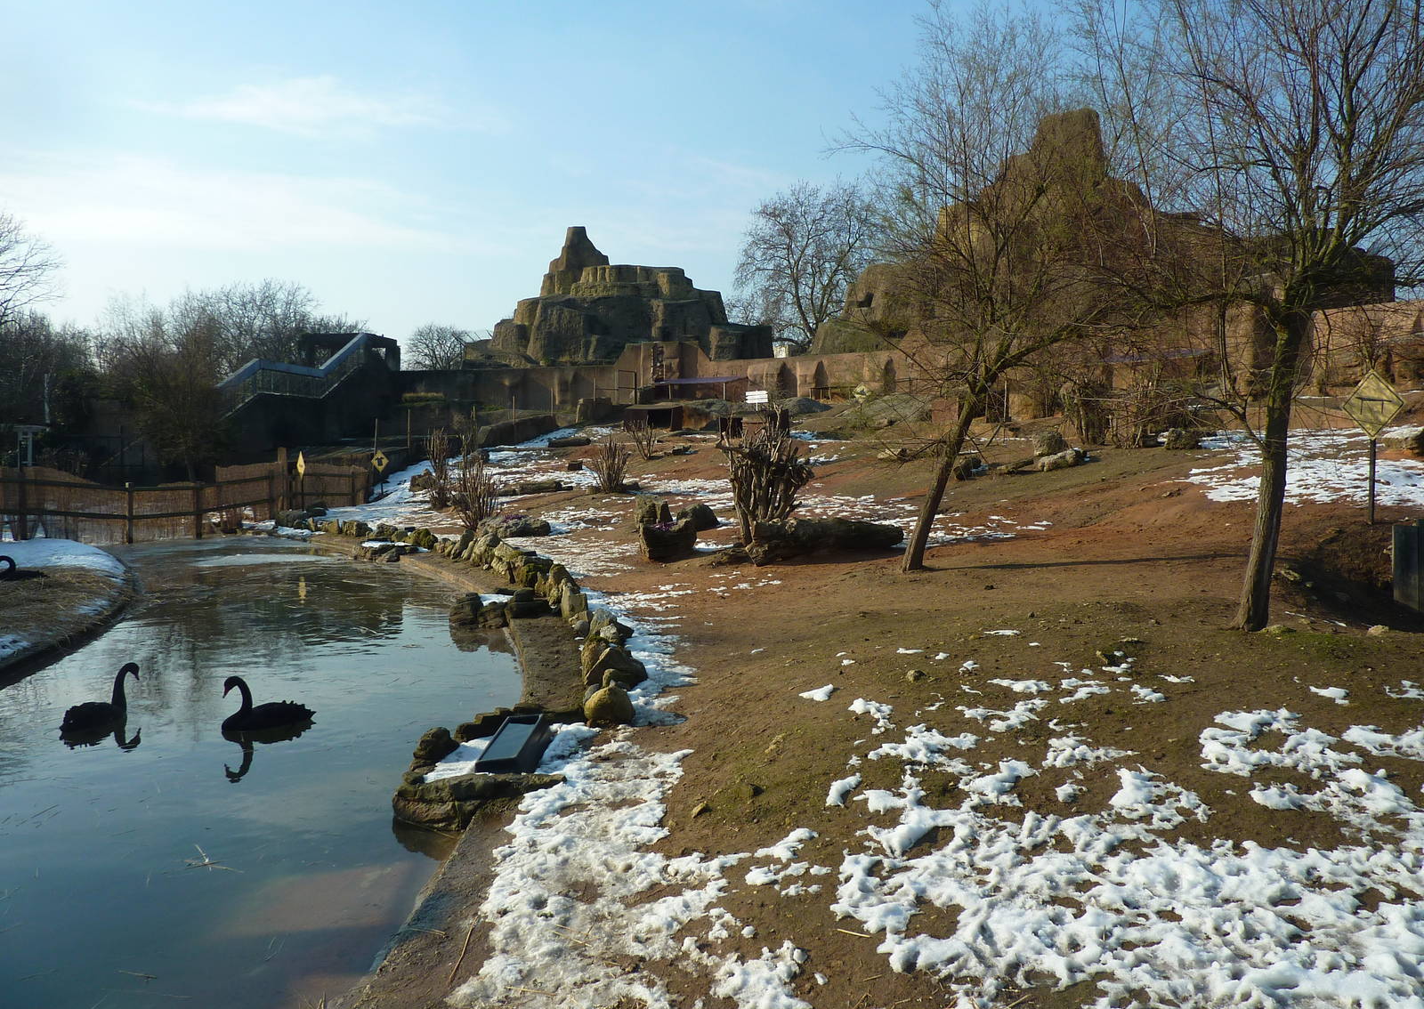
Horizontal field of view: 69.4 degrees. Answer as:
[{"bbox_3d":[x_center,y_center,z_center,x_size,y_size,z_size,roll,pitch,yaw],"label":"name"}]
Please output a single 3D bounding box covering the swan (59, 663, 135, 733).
[{"bbox_3d":[-5.216,1.623,8.750,0.340,0.480,0.760,1,3,18],"label":"swan"}]

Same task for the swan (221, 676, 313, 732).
[{"bbox_3d":[-3.738,1.680,8.650,0.780,0.450,0.350,-2,3,-30],"label":"swan"}]

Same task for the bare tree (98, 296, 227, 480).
[{"bbox_3d":[-22.956,-4.884,43.000,5.000,7.600,4.800,0,3,0],"label":"bare tree"}]

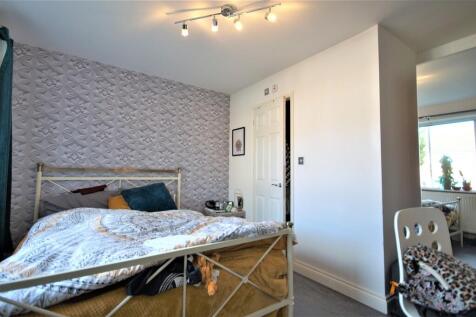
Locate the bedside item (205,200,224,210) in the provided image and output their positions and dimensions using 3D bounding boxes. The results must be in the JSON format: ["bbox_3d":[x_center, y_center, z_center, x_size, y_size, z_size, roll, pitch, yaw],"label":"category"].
[{"bbox_3d":[-0.335,0.670,3.015,0.220,0.125,0.170,2,-3,-37],"label":"bedside item"}]

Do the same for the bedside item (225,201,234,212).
[{"bbox_3d":[-0.121,0.687,3.013,0.120,0.155,0.070,2,-3,-37],"label":"bedside item"}]

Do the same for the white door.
[{"bbox_3d":[0.393,0.283,2.687,0.050,1.990,0.650,1,-3,-28],"label":"white door"}]

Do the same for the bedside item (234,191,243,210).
[{"bbox_3d":[0.012,0.614,3.092,0.100,0.275,0.090,2,-3,-37],"label":"bedside item"}]

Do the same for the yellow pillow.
[{"bbox_3d":[-1.127,0.541,2.235,0.420,0.360,0.140,2,-38,-37],"label":"yellow pillow"}]

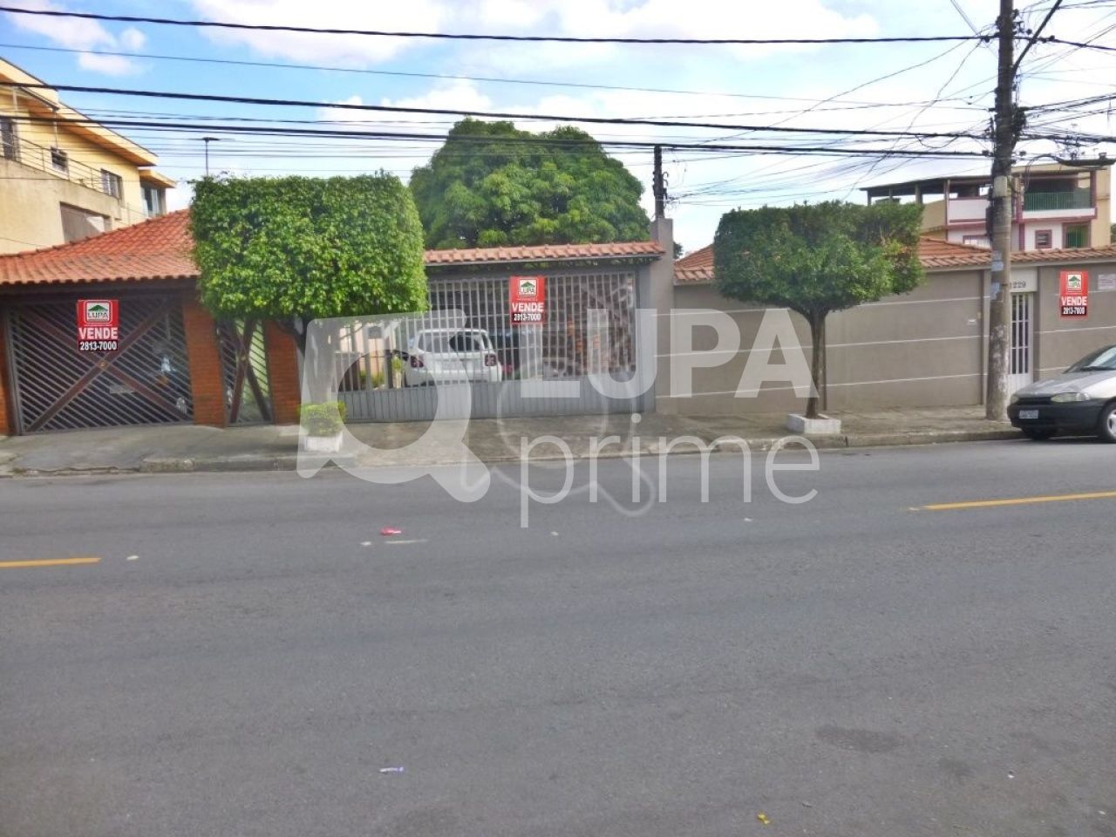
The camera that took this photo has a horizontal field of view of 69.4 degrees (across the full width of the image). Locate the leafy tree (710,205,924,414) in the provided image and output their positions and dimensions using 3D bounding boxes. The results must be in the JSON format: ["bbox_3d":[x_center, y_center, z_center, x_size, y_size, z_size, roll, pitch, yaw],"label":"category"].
[{"bbox_3d":[3.759,-1.544,11.800,2.500,3.000,2.100,-3,6,-7],"label":"leafy tree"}]

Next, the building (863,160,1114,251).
[{"bbox_3d":[24.992,-9.190,48.649,9.600,9.388,11.000,-3,5,-5],"label":"building"}]

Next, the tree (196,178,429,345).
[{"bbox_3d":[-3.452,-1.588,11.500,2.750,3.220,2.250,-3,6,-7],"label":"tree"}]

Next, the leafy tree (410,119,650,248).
[{"bbox_3d":[-0.741,-4.647,23.198,7.400,7.592,7.200,-3,5,-5],"label":"leafy tree"}]

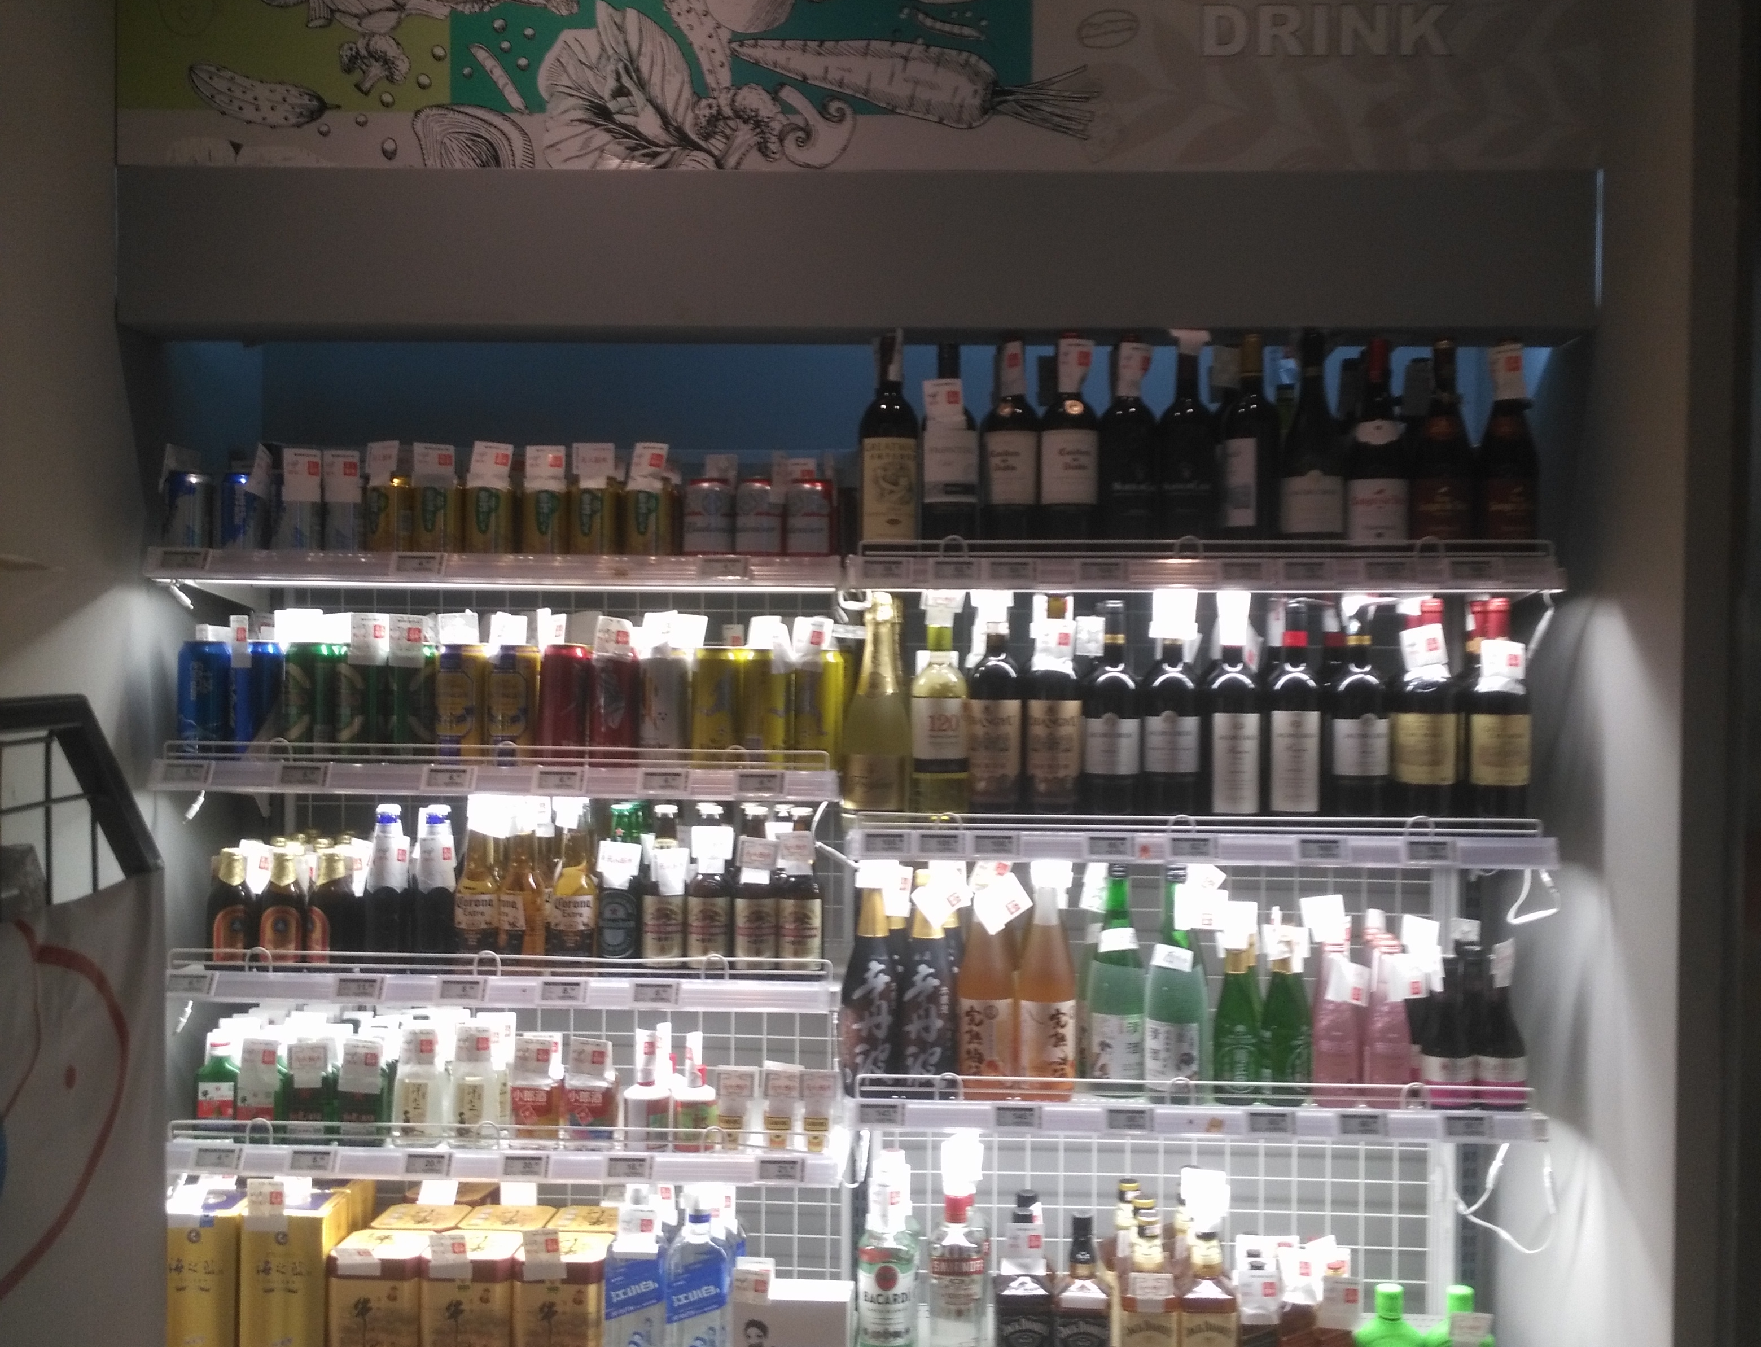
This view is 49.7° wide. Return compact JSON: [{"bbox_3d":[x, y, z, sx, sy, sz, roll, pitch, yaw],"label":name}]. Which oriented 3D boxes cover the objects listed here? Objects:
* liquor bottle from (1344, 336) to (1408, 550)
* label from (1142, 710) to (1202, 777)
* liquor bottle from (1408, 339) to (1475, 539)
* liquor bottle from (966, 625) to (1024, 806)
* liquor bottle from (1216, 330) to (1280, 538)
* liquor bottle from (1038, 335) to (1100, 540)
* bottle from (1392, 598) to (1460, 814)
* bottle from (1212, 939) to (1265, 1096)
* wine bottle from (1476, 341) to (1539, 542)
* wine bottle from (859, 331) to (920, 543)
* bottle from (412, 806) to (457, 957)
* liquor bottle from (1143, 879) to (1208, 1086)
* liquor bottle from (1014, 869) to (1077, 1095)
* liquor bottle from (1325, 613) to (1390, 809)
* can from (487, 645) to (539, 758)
[{"bbox_3d":[0.659,-0.293,2.515,0.082,0.297,0.082,1,1,1],"label":"liquor bottle"},{"bbox_3d":[0.385,0.092,2.506,0.073,0.084,0.026,0,2,3],"label":"label"},{"bbox_3d":[0.746,-0.293,2.515,0.083,0.297,0.083,1,1,1],"label":"liquor bottle"},{"bbox_3d":[0.154,0.047,2.529,0.075,0.296,0.075,1,2,2],"label":"liquor bottle"},{"bbox_3d":[0.493,-0.299,2.519,0.075,0.302,0.075,1,2,2],"label":"liquor bottle"},{"bbox_3d":[0.251,-0.300,2.529,0.076,0.302,0.076,0,2,3],"label":"liquor bottle"},{"bbox_3d":[0.706,0.059,2.444,0.078,0.308,0.078,1,2,2],"label":"bottle"},{"bbox_3d":[0.477,0.462,2.540,0.066,0.220,0.066,1,1,1],"label":"bottle"},{"bbox_3d":[0.805,-0.281,2.434,0.078,0.296,0.078,1,2,2],"label":"wine bottle"},{"bbox_3d":[0.012,-0.296,2.503,0.076,0.305,0.076,1,1,2],"label":"wine bottle"},{"bbox_3d":[-0.587,0.284,2.512,0.058,0.217,0.058,1,1,2],"label":"bottle"},{"bbox_3d":[0.397,0.414,2.543,0.081,0.310,0.081,0,2,3],"label":"liquor bottle"},{"bbox_3d":[0.223,0.413,2.527,0.075,0.304,0.075,1,2,2],"label":"liquor bottle"},{"bbox_3d":[0.633,0.054,2.519,0.076,0.297,0.076,1,2,2],"label":"liquor bottle"},{"bbox_3d":[-0.498,0.047,2.570,0.066,0.168,0.066,0,2,0],"label":"can"}]

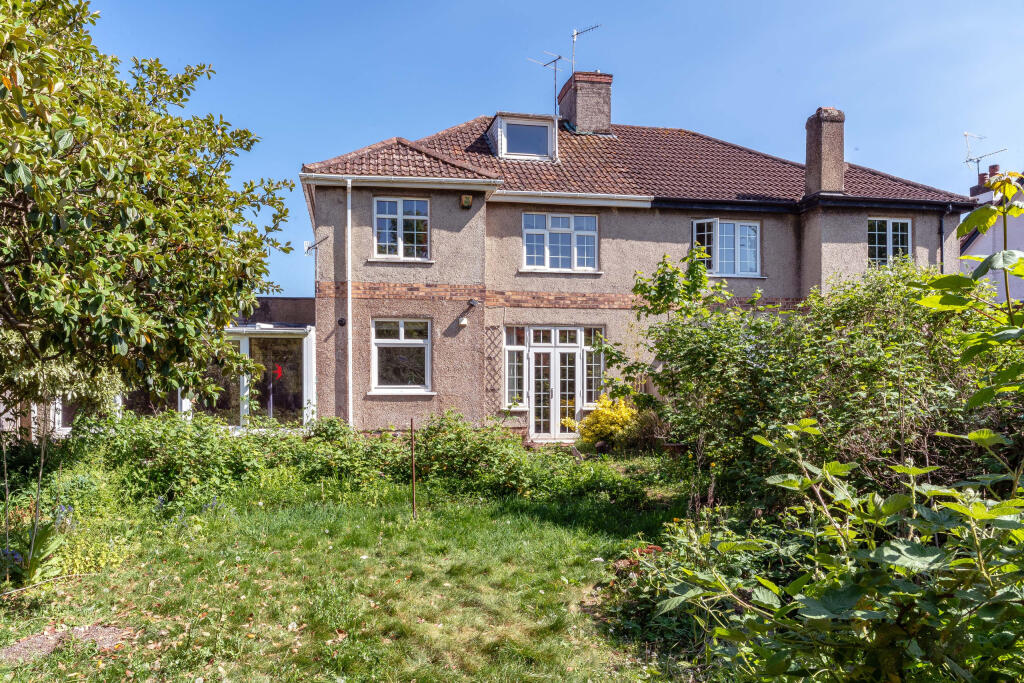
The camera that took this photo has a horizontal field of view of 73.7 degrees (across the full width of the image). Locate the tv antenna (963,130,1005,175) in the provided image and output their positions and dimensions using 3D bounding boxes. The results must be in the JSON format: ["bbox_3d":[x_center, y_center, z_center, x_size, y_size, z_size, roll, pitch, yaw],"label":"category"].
[{"bbox_3d":[14.050,-5.530,20.300,0.500,1.450,1.300,1,-1,-26],"label":"tv antenna"}]

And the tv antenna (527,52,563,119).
[{"bbox_3d":[1.000,-6.100,16.550,1.150,1.450,0.650,1,-1,-38],"label":"tv antenna"}]

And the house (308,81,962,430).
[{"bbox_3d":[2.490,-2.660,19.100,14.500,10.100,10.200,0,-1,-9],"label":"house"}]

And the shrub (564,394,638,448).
[{"bbox_3d":[1.830,1.650,14.100,1.550,1.150,1.300,0,-1,-9],"label":"shrub"}]

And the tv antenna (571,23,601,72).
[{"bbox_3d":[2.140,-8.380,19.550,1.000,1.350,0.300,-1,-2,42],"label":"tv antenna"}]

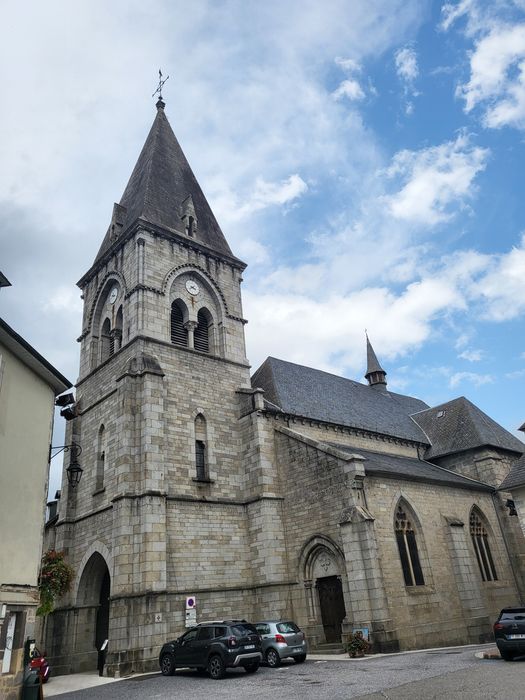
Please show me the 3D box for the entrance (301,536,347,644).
[{"bbox_3d":[3.030,11.313,25.031,0.800,4.750,3.100,17,-33,-39],"label":"entrance"}]

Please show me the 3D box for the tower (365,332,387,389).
[{"bbox_3d":[10.516,1.051,50.257,2.100,6.100,2.100,17,-33,-39],"label":"tower"}]

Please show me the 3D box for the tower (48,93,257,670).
[{"bbox_3d":[-6.716,-3.035,34.583,8.900,40.600,9.200,17,-33,-39],"label":"tower"}]

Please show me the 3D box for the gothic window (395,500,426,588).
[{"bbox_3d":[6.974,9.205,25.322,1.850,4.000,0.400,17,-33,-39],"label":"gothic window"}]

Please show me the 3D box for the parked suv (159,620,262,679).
[{"bbox_3d":[-1.930,10.880,19.200,4.340,1.680,1.850,-27,-32,37],"label":"parked suv"}]

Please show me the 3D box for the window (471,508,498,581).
[{"bbox_3d":[12.445,10.896,29.898,1.900,4.000,0.400,17,-33,-39],"label":"window"}]

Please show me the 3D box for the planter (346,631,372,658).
[{"bbox_3d":[3.691,11.437,20.498,0.920,0.950,0.920,17,-33,-39],"label":"planter"}]

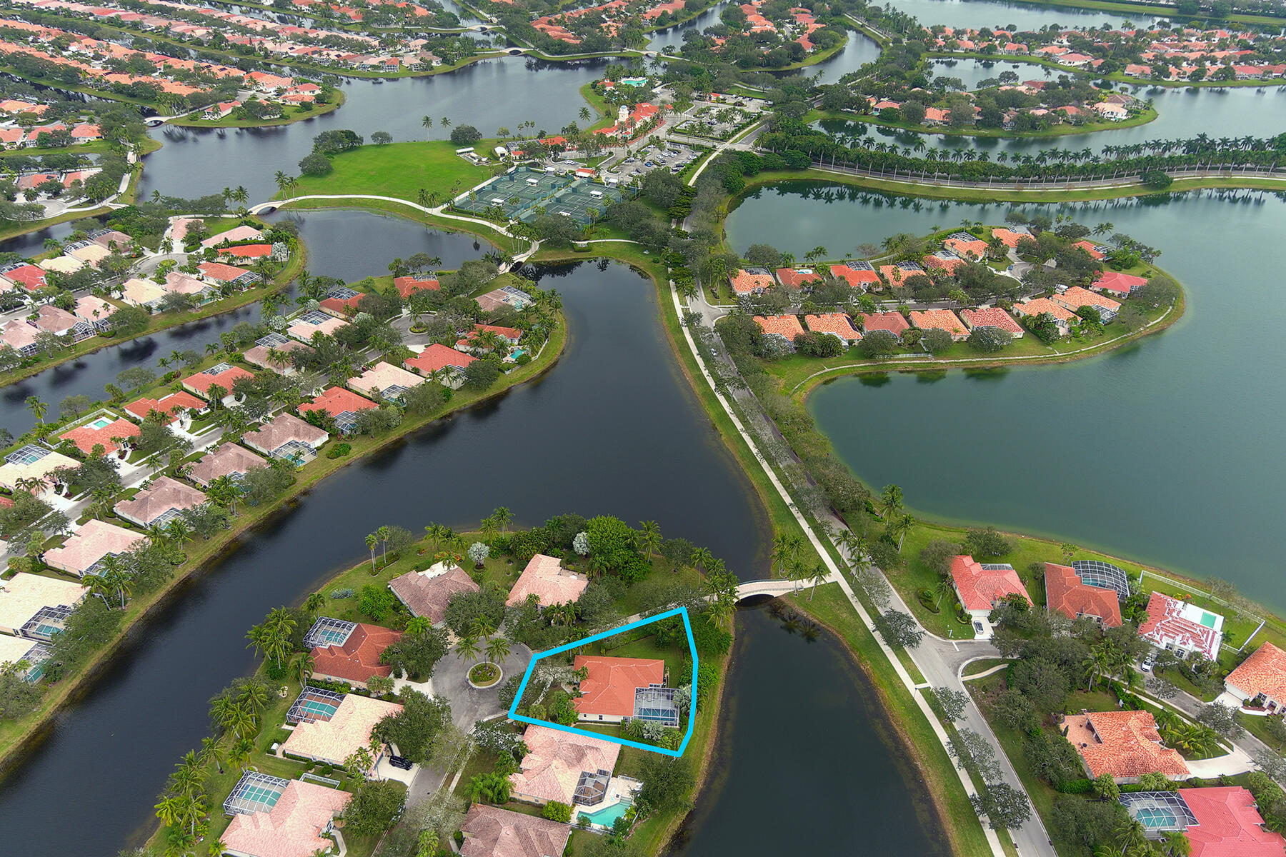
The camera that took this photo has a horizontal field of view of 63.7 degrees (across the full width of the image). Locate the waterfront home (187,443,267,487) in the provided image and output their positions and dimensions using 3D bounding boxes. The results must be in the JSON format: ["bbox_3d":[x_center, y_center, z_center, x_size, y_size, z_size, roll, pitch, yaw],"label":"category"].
[{"bbox_3d":[-137.640,12.660,341.950,23.100,6.400,19.500,22,38,30],"label":"waterfront home"}]

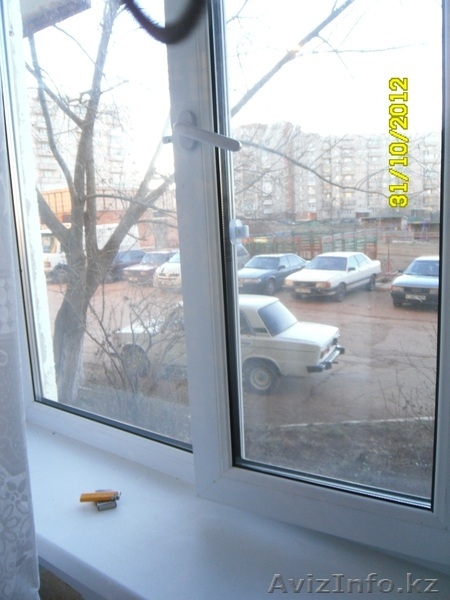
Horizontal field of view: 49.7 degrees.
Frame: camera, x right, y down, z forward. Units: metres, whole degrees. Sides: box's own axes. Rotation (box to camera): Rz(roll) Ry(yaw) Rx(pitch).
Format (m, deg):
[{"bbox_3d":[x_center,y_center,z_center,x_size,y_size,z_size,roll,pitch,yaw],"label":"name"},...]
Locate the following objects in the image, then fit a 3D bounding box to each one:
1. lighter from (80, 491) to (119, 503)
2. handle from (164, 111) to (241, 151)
[{"bbox_3d":[-0.257,0.407,1.003,0.080,0.011,0.023,-3,9,-1],"label":"lighter"},{"bbox_3d":[-0.027,-0.285,0.814,0.132,0.082,0.052,3,10,28],"label":"handle"}]

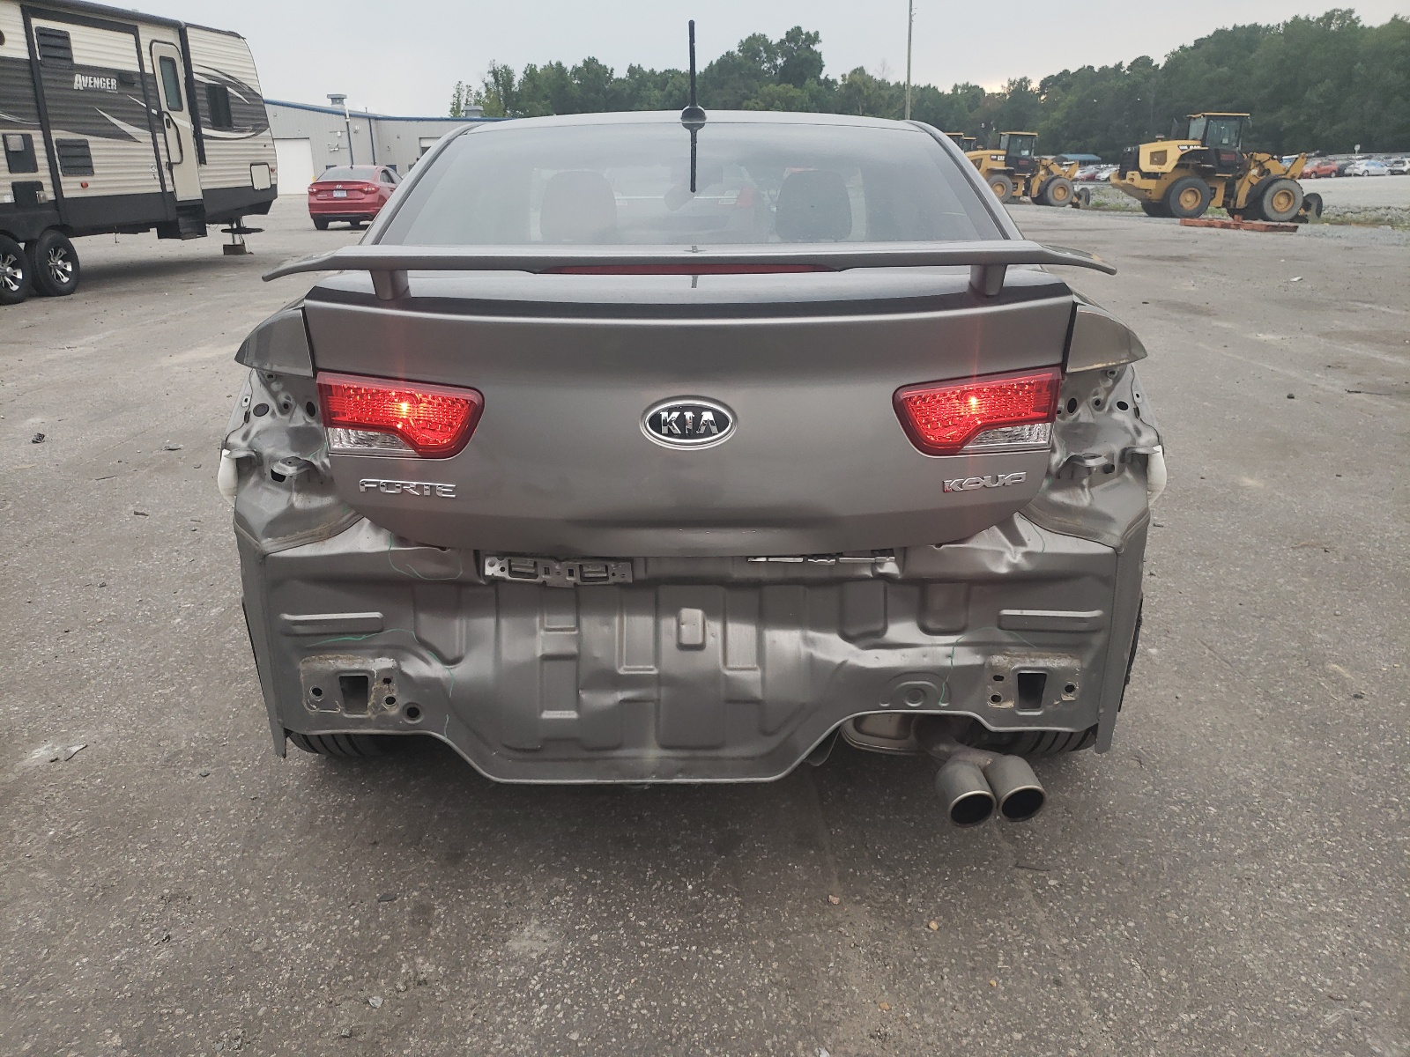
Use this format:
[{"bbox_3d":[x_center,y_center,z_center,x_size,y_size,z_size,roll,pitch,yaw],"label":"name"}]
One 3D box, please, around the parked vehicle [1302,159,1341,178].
[{"bbox_3d":[54.167,-31.826,94.000,4.300,1.550,1.780,-9,20,-23],"label":"parked vehicle"}]

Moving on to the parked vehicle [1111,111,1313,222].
[{"bbox_3d":[16.819,-12.003,35.000,6.700,3.350,2.500,-1,18,-3],"label":"parked vehicle"}]

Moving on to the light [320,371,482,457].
[{"bbox_3d":[-0.422,-0.159,1.474,0.225,0.108,0.080,3,19,11],"label":"light"}]

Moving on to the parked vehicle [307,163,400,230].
[{"bbox_3d":[-8.647,-8.513,27.178,1.865,1.475,4.855,-1,18,-2],"label":"parked vehicle"}]

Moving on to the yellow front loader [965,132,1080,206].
[{"bbox_3d":[15.186,-17.436,51.500,6.700,3.350,2.500,-2,18,-4],"label":"yellow front loader"}]

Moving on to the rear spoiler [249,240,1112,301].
[{"bbox_3d":[-0.021,-0.363,1.481,1.170,0.088,0.190,-1,18,0],"label":"rear spoiler"}]

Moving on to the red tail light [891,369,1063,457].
[{"bbox_3d":[0.381,-0.162,1.475,0.225,0.108,0.080,-4,19,-11],"label":"red tail light"}]

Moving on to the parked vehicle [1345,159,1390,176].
[{"bbox_3d":[62.407,-33.791,99.500,4.600,1.460,1.800,-5,19,-14],"label":"parked vehicle"}]

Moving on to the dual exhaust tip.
[{"bbox_3d":[0.429,0.392,1.586,0.142,0.072,0.120,-1,18,0],"label":"dual exhaust tip"}]

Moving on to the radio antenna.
[{"bbox_3d":[-0.029,-1.052,2.430,0.058,0.225,0.075,-1,40,0],"label":"radio antenna"}]

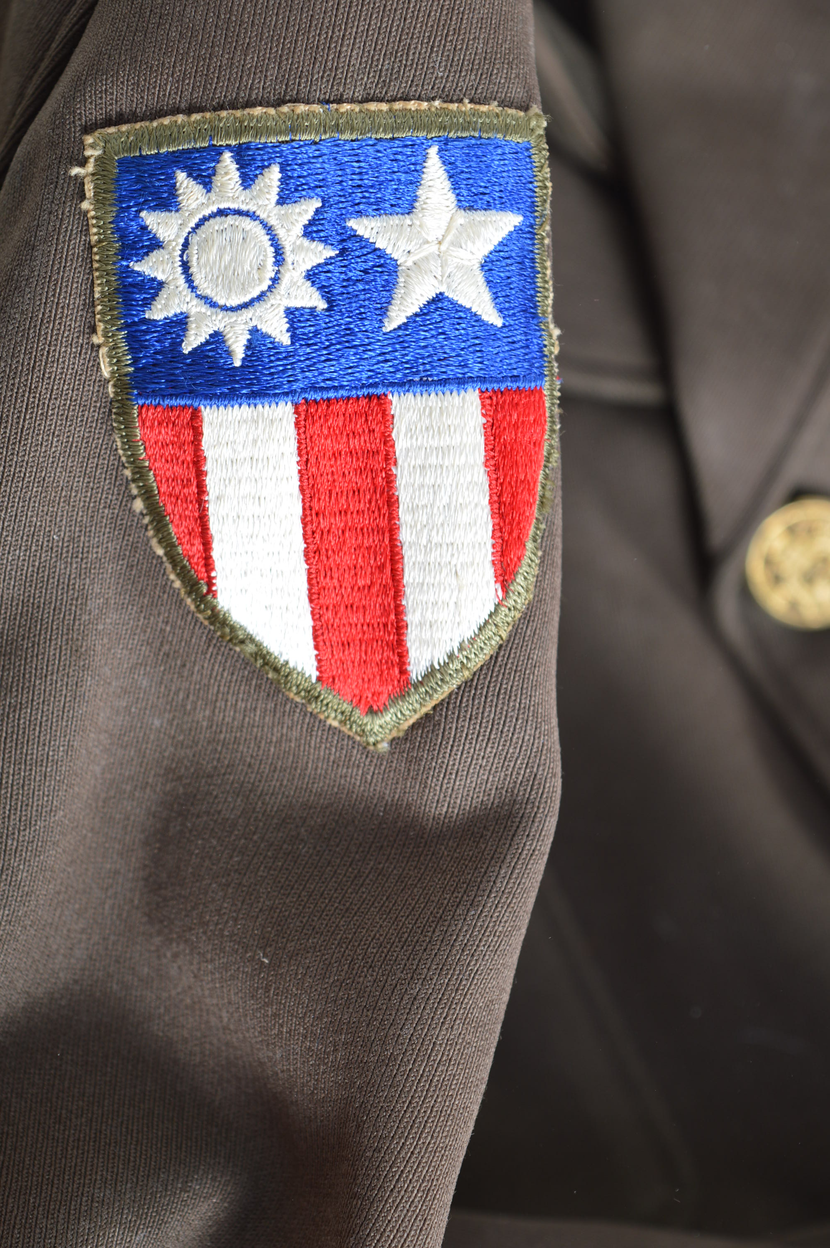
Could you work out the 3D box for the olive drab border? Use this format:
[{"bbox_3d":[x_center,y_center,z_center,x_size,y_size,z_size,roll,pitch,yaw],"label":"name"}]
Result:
[{"bbox_3d":[-0.010,-0.024,0.353,0.059,0.079,0.011,-4,0,-7],"label":"olive drab border"}]

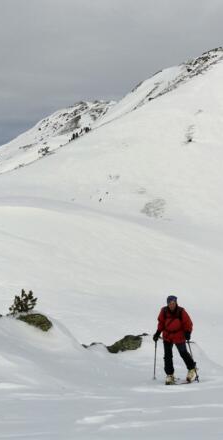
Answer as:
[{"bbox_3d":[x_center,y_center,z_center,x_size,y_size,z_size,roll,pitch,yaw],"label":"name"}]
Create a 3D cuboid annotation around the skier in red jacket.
[{"bbox_3d":[1.242,2.368,11.700,0.840,1.740,0.600,0,0,11],"label":"skier in red jacket"}]

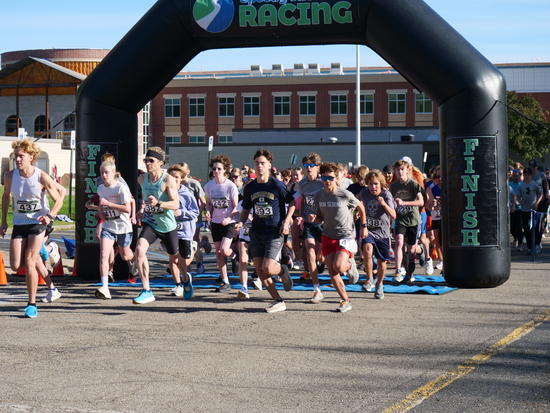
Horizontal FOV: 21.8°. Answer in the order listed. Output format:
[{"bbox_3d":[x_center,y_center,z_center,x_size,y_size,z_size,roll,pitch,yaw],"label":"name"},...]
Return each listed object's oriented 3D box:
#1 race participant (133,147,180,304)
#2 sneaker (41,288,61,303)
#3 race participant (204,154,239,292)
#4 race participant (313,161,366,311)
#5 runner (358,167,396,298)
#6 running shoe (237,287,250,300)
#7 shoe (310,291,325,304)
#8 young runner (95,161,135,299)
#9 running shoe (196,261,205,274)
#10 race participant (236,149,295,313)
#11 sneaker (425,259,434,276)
[{"bbox_3d":[-1.298,0.201,16.199,0.540,1.759,1.000,1,1,33],"label":"race participant"},{"bbox_3d":[-2.535,1.009,16.224,0.100,0.125,0.280,1,13,40],"label":"sneaker"},{"bbox_3d":[-0.668,0.198,17.842,0.460,1.706,0.720,0,1,22],"label":"race participant"},{"bbox_3d":[0.670,0.314,15.088,0.560,1.573,0.780,0,1,16],"label":"race participant"},{"bbox_3d":[1.209,0.318,16.864,0.460,1.500,0.680,0,1,14],"label":"runner"},{"bbox_3d":[-0.371,1.009,16.686,0.095,0.115,0.260,0,-4,22],"label":"running shoe"},{"bbox_3d":[0.478,1.019,16.105,0.100,0.125,0.280,1,13,27],"label":"shoe"},{"bbox_3d":[-1.871,0.267,16.815,0.480,1.604,0.850,1,1,28],"label":"young runner"},{"bbox_3d":[-1.095,0.908,21.116,0.100,0.120,0.270,0,21,12],"label":"running shoe"},{"bbox_3d":[-0.100,0.243,15.087,0.580,1.715,0.820,0,1,18],"label":"race participant"},{"bbox_3d":[2.259,0.885,20.916,0.100,0.130,0.280,0,31,10],"label":"sneaker"}]

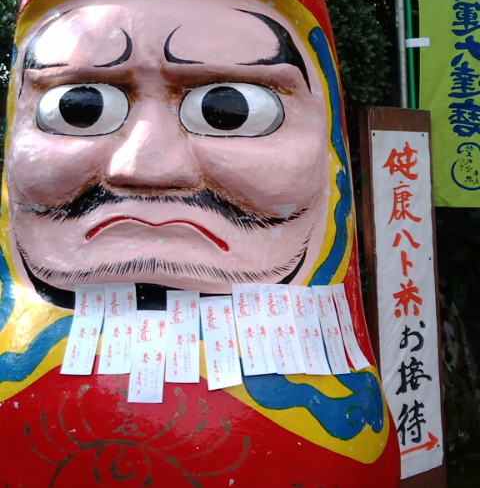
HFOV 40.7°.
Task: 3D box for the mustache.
[{"bbox_3d":[-0.238,-0.112,1.930,0.870,0.140,0.220,0,0,3],"label":"mustache"}]

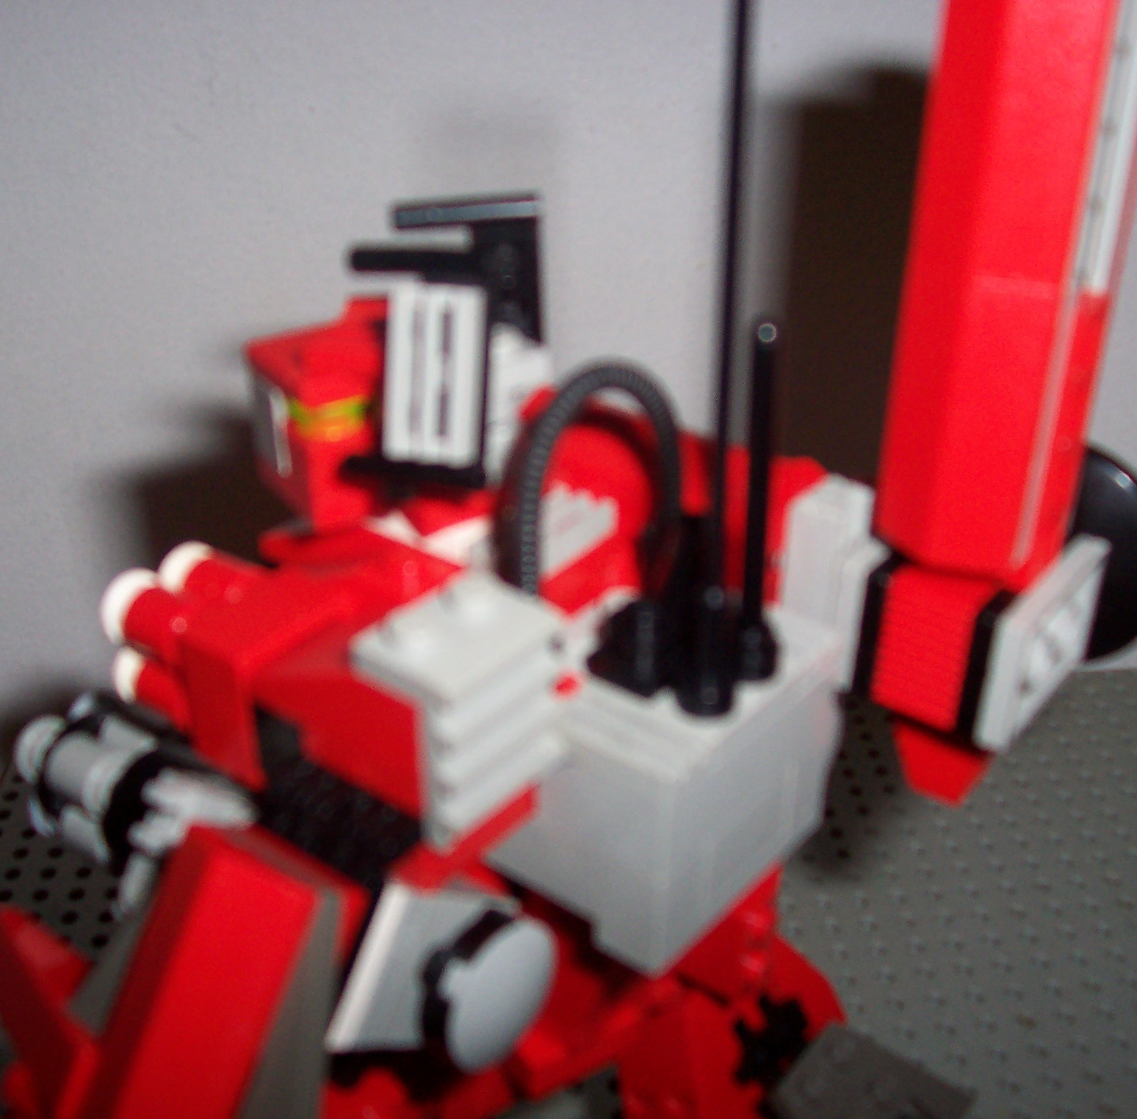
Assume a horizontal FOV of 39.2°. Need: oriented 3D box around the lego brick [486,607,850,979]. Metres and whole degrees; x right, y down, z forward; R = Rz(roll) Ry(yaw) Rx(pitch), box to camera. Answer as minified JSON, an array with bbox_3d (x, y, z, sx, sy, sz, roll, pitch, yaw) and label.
[{"bbox_3d":[0.011,0.023,0.184,0.025,0.026,0.033,23,35,33],"label":"lego brick"}]

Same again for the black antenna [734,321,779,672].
[{"bbox_3d":[0.020,-0.005,0.164,0.005,0.038,0.005,-2,27,1],"label":"black antenna"}]

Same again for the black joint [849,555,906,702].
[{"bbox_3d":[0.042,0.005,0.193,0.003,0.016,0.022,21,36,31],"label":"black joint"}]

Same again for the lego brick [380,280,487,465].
[{"bbox_3d":[-0.014,-0.020,0.170,0.011,0.019,0.006,4,28,-3],"label":"lego brick"}]

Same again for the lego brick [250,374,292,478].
[{"bbox_3d":[-0.033,-0.015,0.180,0.003,0.010,0.006,-19,31,-25],"label":"lego brick"}]

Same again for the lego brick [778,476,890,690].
[{"bbox_3d":[0.031,0.003,0.189,0.010,0.021,0.009,23,35,33],"label":"lego brick"}]

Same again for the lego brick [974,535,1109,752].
[{"bbox_3d":[0.055,0.010,0.186,0.003,0.016,0.024,21,36,31],"label":"lego brick"}]

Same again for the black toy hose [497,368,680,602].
[{"bbox_3d":[0.002,-0.008,0.174,0.021,0.026,0.004,-11,30,-21],"label":"black toy hose"}]

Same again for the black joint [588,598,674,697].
[{"bbox_3d":[0.007,0.010,0.173,0.008,0.009,0.007,23,35,33],"label":"black joint"}]

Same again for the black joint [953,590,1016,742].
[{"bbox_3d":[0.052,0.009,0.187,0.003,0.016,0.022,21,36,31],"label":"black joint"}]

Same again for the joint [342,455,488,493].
[{"bbox_3d":[-0.017,-0.009,0.174,0.016,0.003,0.005,4,28,-3],"label":"joint"}]

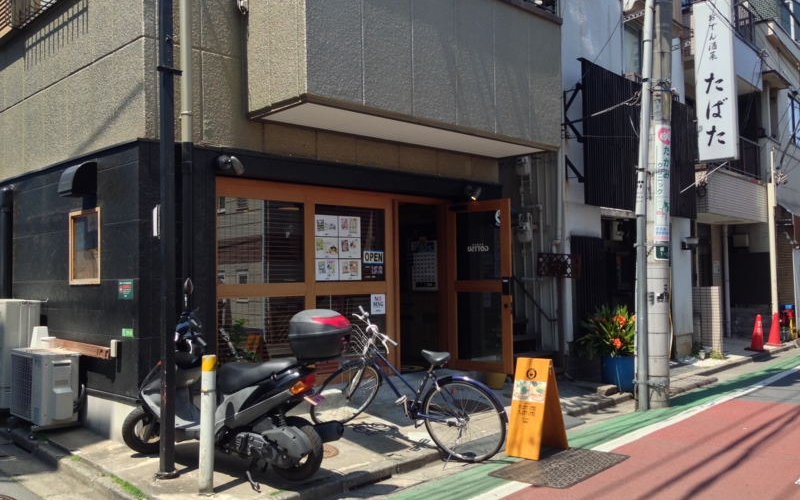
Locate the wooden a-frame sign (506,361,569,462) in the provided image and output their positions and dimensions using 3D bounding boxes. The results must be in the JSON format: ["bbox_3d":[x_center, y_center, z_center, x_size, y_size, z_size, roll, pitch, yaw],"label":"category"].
[{"bbox_3d":[1.198,1.333,6.534,0.350,0.792,0.520,-3,-3,45],"label":"wooden a-frame sign"}]

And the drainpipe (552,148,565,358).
[{"bbox_3d":[2.140,0.047,10.300,0.140,2.850,0.100,-3,-3,45],"label":"drainpipe"}]

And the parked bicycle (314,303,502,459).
[{"bbox_3d":[0.086,1.079,6.396,1.700,1.160,0.600,-2,-2,23],"label":"parked bicycle"}]

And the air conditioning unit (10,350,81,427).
[{"bbox_3d":[-3.200,1.215,6.856,0.775,0.628,0.310,-3,-3,45],"label":"air conditioning unit"}]

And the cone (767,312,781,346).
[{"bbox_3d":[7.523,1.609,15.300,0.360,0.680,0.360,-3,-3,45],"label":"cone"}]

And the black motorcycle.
[{"bbox_3d":[-1.256,0.936,5.467,1.860,1.330,0.700,-2,-2,25],"label":"black motorcycle"}]

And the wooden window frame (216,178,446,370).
[{"bbox_3d":[-0.539,0.356,7.793,0.130,1.970,3.050,-3,-3,45],"label":"wooden window frame"}]

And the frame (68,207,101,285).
[{"bbox_3d":[-2.877,-0.027,6.953,0.660,0.680,0.100,-3,-3,45],"label":"frame"}]

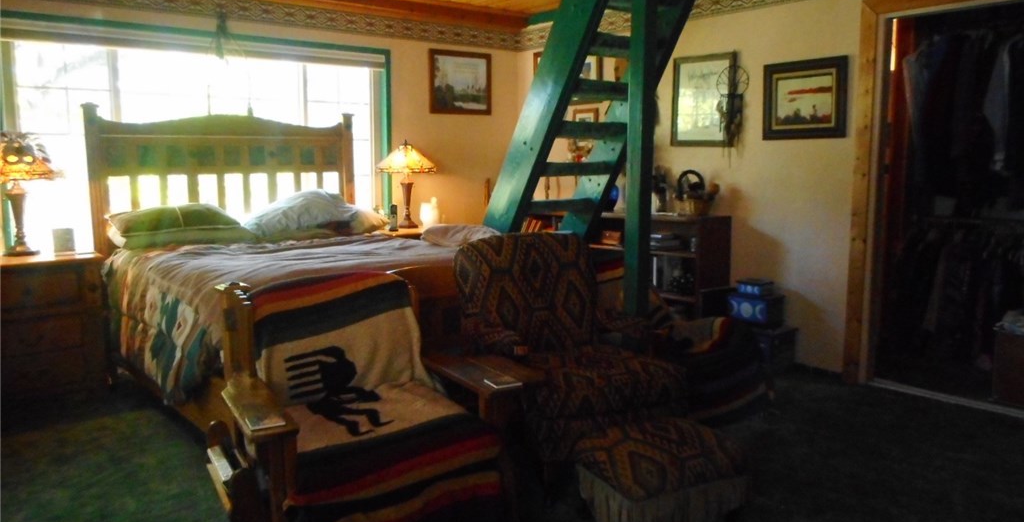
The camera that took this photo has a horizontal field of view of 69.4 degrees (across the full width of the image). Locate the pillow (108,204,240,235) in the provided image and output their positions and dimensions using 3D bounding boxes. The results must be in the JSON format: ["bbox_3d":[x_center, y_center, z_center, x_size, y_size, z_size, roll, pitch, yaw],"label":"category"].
[{"bbox_3d":[-1.898,-0.238,4.200,0.660,0.180,0.420,-7,10,-40],"label":"pillow"}]

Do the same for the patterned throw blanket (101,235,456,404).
[{"bbox_3d":[-0.912,0.232,3.641,1.660,0.520,1.850,-6,10,-38],"label":"patterned throw blanket"}]

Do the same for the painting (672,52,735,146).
[{"bbox_3d":[1.324,-1.122,5.173,0.030,0.620,0.530,-6,10,-36],"label":"painting"}]

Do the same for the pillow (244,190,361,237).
[{"bbox_3d":[-1.329,-0.304,4.677,0.700,0.270,0.420,-7,10,-40],"label":"pillow"}]

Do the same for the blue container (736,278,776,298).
[{"bbox_3d":[1.487,0.175,4.512,0.120,0.085,0.155,-7,10,-40],"label":"blue container"}]

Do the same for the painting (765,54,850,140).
[{"bbox_3d":[1.788,-0.992,4.561,0.035,0.470,0.563,-6,10,-36],"label":"painting"}]

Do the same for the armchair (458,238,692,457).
[{"bbox_3d":[0.215,0.391,3.192,0.700,0.950,0.860,-4,9,-25],"label":"armchair"}]

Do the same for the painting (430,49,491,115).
[{"bbox_3d":[-0.409,-1.425,5.909,0.585,0.485,0.030,-7,10,-40],"label":"painting"}]

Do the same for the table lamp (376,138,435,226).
[{"bbox_3d":[-0.773,-0.582,5.468,0.440,0.645,0.440,0,8,0],"label":"table lamp"}]

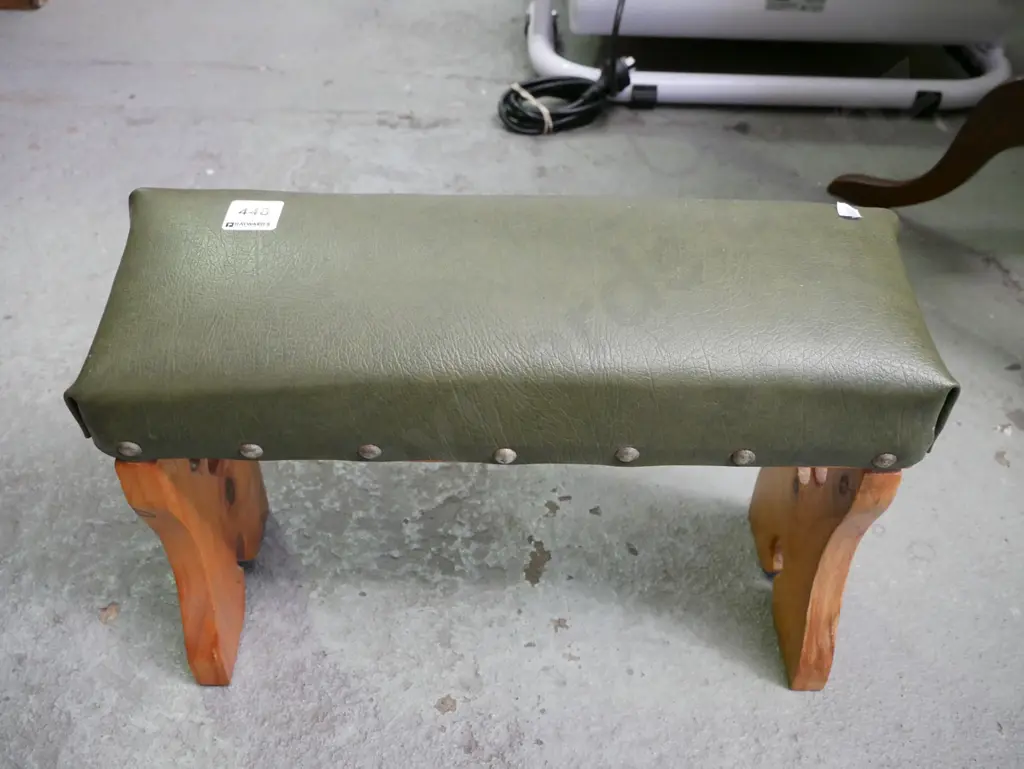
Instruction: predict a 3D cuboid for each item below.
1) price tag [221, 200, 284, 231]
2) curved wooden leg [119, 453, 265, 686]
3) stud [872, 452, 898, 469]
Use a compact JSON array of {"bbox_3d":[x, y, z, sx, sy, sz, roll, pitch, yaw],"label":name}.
[{"bbox_3d":[-0.167,-0.109,0.649,0.035,0.001,0.030,1,47,0],"label":"price tag"},{"bbox_3d":[-0.227,0.080,0.746,0.024,0.244,0.183,1,47,0],"label":"curved wooden leg"},{"bbox_3d":[0.222,0.045,0.598,0.015,0.015,0.005,1,47,0],"label":"stud"}]

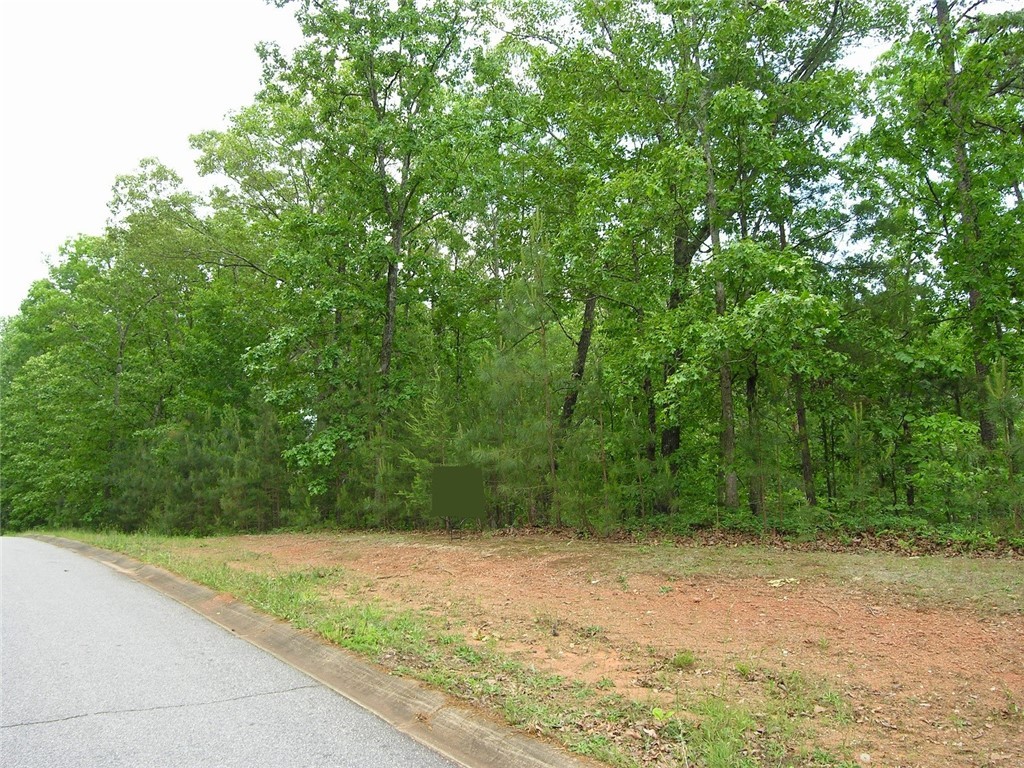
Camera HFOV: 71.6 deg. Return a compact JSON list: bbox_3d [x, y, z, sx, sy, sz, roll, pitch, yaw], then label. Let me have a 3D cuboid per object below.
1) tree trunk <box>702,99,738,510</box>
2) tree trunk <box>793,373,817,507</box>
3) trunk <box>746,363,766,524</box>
[{"bbox_3d":[5.675,-2.391,19.514,0.420,11.670,0.400,-1,-8,0],"label":"tree trunk"},{"bbox_3d":[8.268,1.564,19.975,0.280,3.830,0.280,-3,-8,0],"label":"tree trunk"},{"bbox_3d":[6.238,1.501,18.267,0.310,3.950,0.310,0,-8,0],"label":"trunk"}]

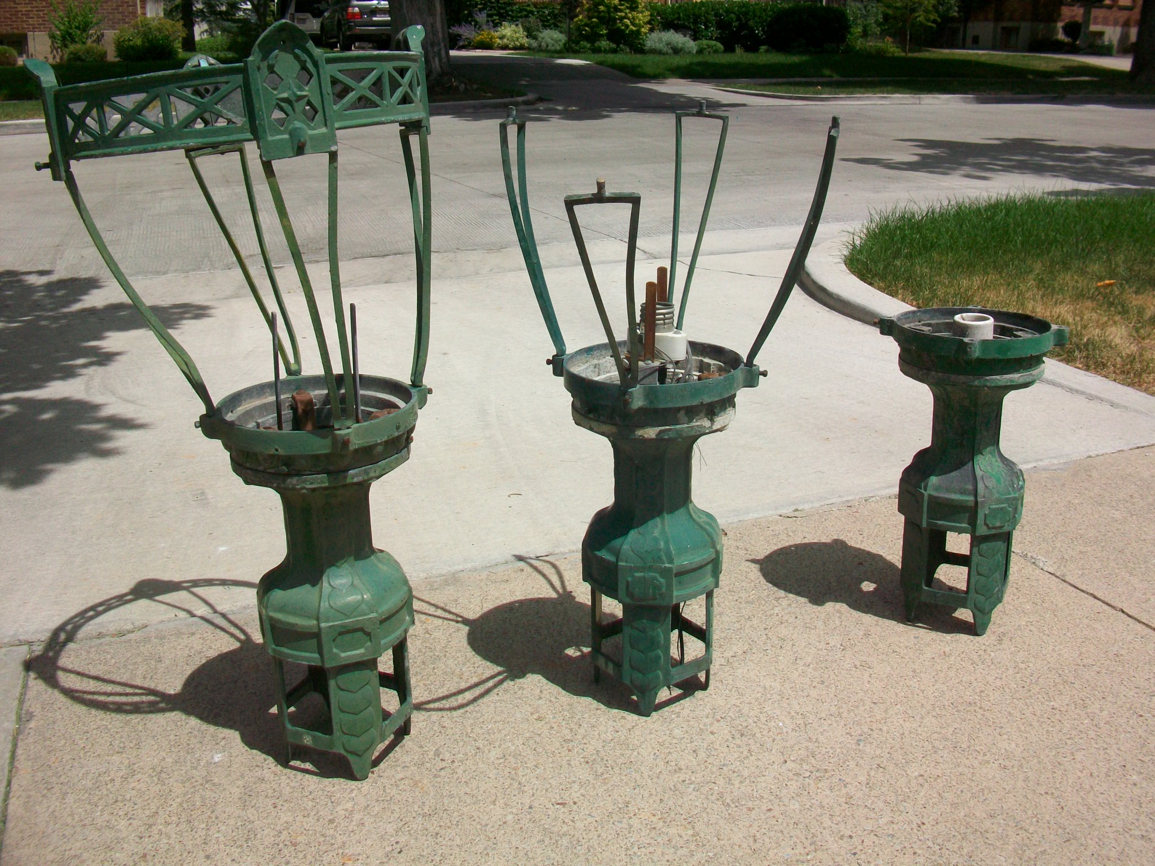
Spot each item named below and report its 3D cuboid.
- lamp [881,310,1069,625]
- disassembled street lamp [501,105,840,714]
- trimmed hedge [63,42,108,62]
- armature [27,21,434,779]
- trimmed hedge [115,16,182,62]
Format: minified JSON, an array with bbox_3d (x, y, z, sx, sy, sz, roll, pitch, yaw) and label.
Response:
[{"bbox_3d":[0.583,0.063,1.626,0.264,0.470,0.264,5,19,21],"label":"lamp"},{"bbox_3d":[0.109,-0.007,1.360,0.399,0.784,0.500,3,18,13],"label":"disassembled street lamp"},{"bbox_3d":[-9.387,-7.275,20.400,0.840,0.380,0.700,-1,18,0],"label":"trimmed hedge"},{"bbox_3d":[-0.348,0.002,1.224,0.400,0.868,0.400,-9,21,-25],"label":"armature"},{"bbox_3d":[-8.100,-7.443,20.200,1.300,0.800,1.100,-1,18,0],"label":"trimmed hedge"}]

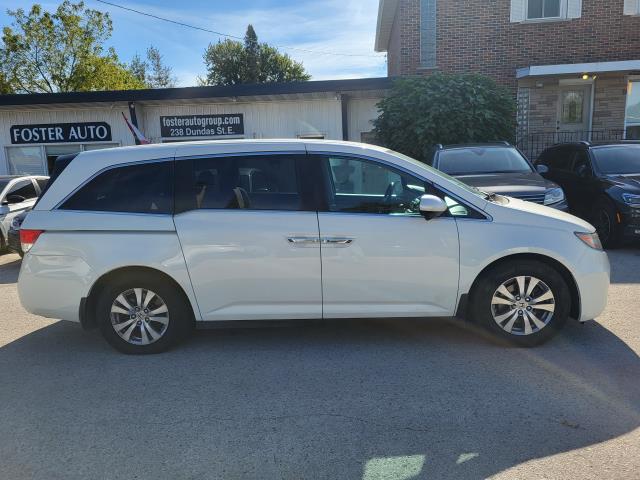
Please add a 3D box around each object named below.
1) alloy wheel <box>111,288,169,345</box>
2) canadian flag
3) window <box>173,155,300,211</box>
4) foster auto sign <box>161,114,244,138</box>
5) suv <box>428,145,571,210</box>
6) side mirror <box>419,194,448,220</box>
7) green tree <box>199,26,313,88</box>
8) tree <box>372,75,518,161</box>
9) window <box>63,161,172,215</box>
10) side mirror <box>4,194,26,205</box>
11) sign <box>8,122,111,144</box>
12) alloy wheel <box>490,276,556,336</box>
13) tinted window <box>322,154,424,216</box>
[{"bbox_3d":[-1.428,0.593,3.902,0.470,0.470,0.180,-2,12,2],"label":"alloy wheel"},{"bbox_3d":[-5.011,-2.952,13.200,0.850,1.150,0.350,-2,9,3],"label":"canadian flag"},{"bbox_3d":[-0.638,-0.429,3.715,0.970,0.430,0.120,-2,12,2],"label":"window"},{"bbox_3d":[-3.403,-3.302,13.900,2.430,0.610,0.050,-2,9,3],"label":"foster auto sign"},{"bbox_3d":[2.802,-0.935,8.845,1.910,1.720,4.700,-1,9,7],"label":"suv"},{"bbox_3d":[0.822,-0.235,3.484,0.170,0.190,0.240,-2,12,2],"label":"side mirror"},{"bbox_3d":[-5.486,-13.114,43.203,9.600,11.690,9.000,-2,12,3],"label":"green tree"},{"bbox_3d":[3.100,-2.313,11.984,3.600,3.480,3.000,-2,9,3],"label":"tree"},{"bbox_3d":[-1.596,-0.397,3.751,0.890,0.420,0.120,-2,12,2],"label":"window"},{"bbox_3d":[-5.701,-0.758,9.000,0.200,0.170,0.270,-2,9,3],"label":"side mirror"},{"bbox_3d":[-7.609,-3.147,14.150,3.050,0.550,0.060,-2,12,3],"label":"sign"},{"bbox_3d":[1.570,0.495,3.784,0.465,0.465,0.190,-2,9,3],"label":"alloy wheel"},{"bbox_3d":[0.429,-0.418,3.671,0.810,0.450,0.120,-2,12,2],"label":"tinted window"}]

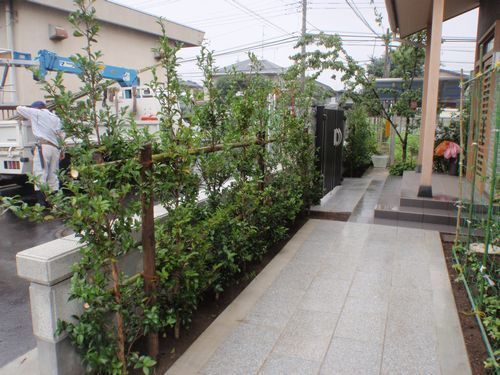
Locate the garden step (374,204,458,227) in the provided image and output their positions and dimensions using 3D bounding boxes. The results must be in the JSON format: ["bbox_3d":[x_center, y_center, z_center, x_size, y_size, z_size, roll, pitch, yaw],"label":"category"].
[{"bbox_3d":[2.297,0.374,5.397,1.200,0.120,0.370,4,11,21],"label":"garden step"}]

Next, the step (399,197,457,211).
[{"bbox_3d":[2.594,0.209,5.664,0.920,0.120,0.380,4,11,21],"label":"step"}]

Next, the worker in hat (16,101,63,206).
[{"bbox_3d":[-3.420,-0.555,6.600,0.740,1.640,0.500,-6,12,-30],"label":"worker in hat"}]

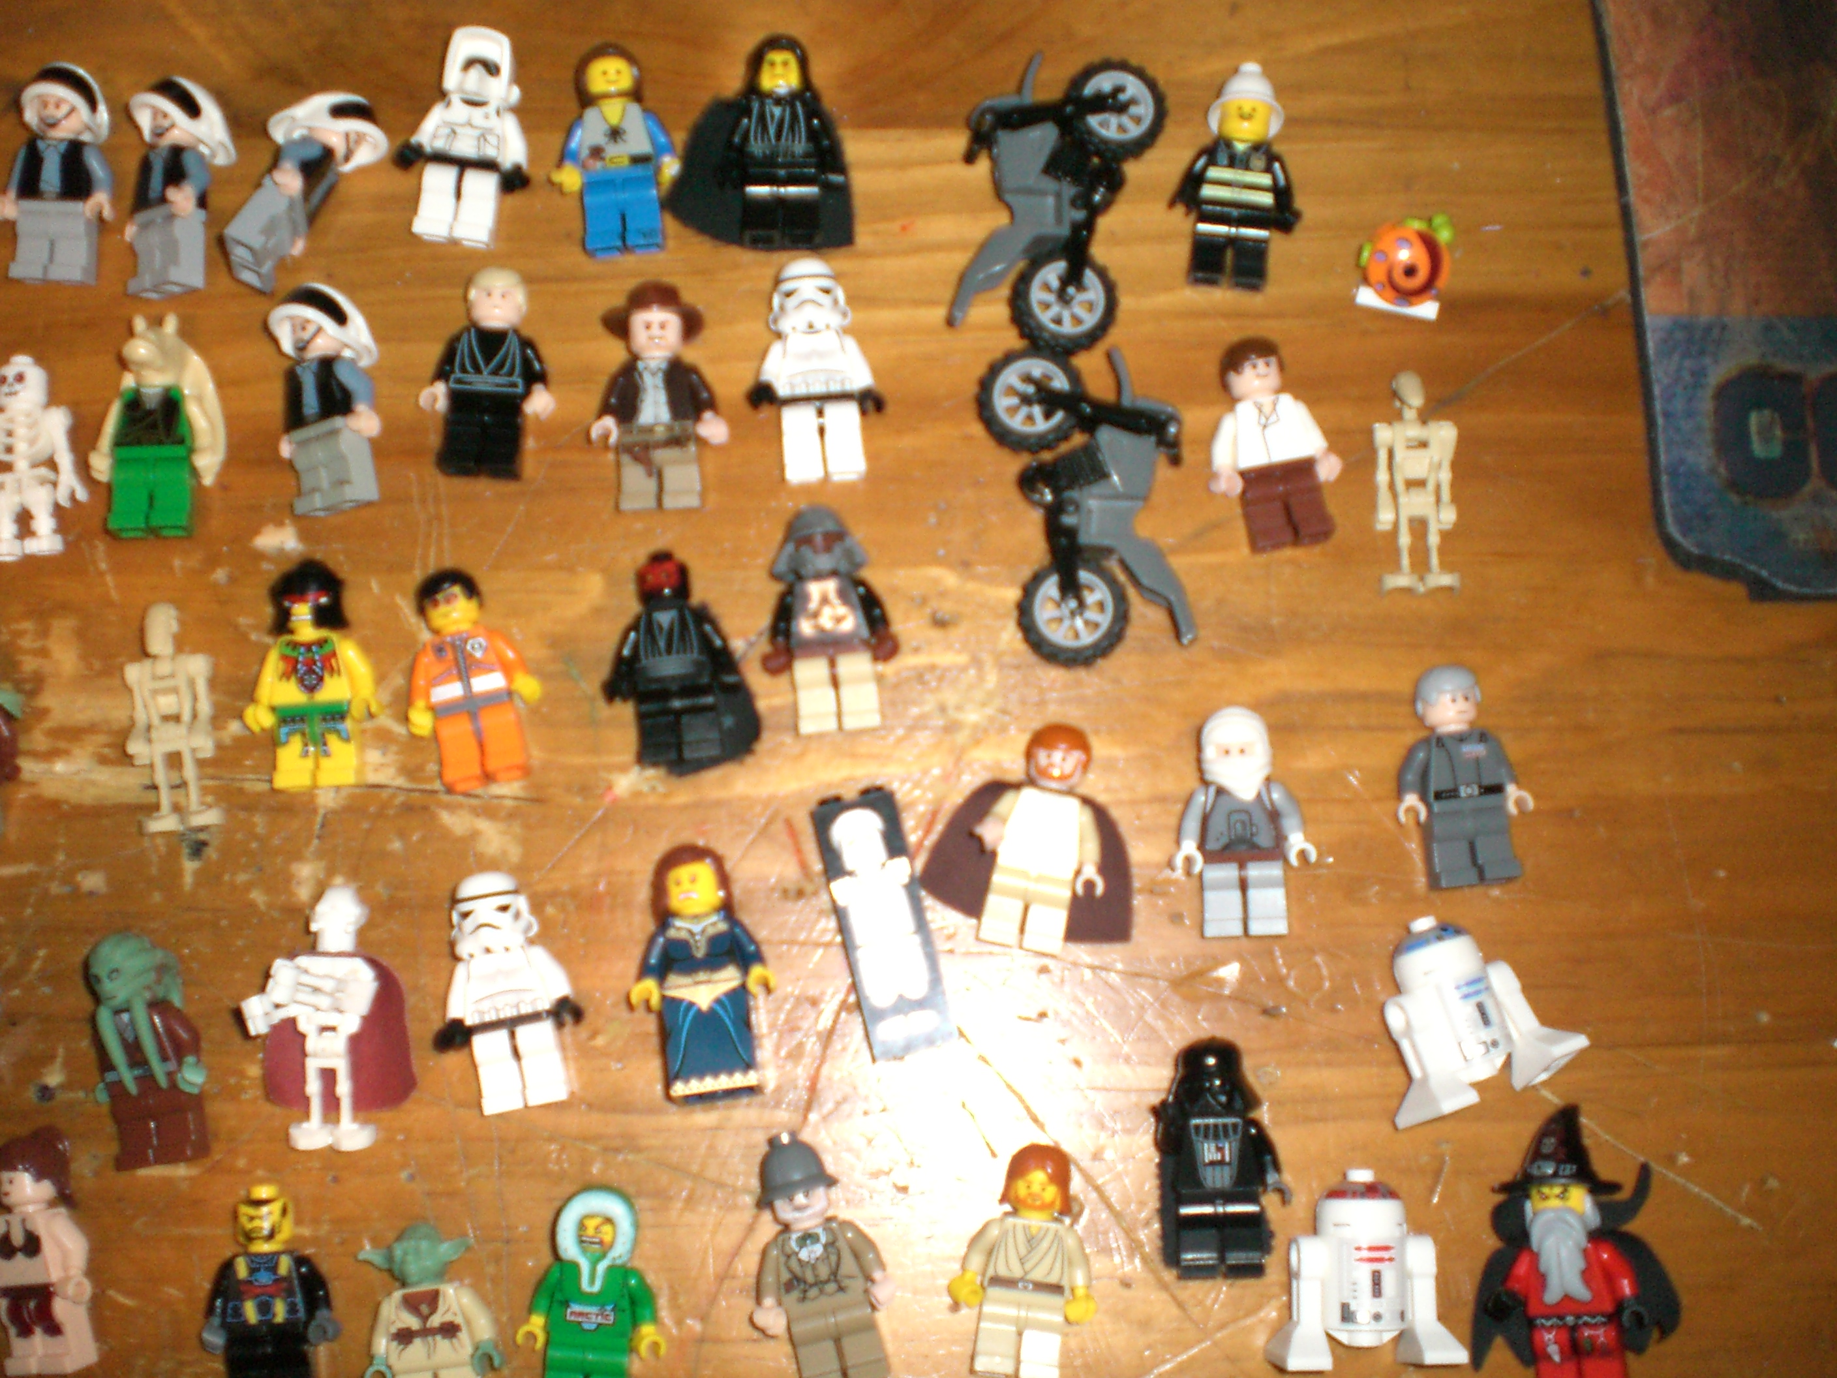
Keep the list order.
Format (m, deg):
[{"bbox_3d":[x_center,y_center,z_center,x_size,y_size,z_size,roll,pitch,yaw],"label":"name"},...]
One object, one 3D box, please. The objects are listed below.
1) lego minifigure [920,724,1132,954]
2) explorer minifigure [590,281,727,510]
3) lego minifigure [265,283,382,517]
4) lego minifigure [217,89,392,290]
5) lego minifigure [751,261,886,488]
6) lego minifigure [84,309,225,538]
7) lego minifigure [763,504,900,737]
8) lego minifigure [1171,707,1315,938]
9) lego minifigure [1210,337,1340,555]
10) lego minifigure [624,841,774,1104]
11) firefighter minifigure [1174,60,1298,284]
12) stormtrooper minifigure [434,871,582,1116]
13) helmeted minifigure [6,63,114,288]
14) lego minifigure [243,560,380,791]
[{"bbox_3d":[0.023,0.028,0.382,0.041,0.016,0.043,12,84,3],"label":"lego minifigure"},{"bbox_3d":[-0.051,-0.058,0.396,0.027,0.018,0.046,-4,88,-2],"label":"explorer minifigure"},{"bbox_3d":[-0.116,-0.057,0.398,0.023,0.016,0.046,-12,85,32],"label":"lego minifigure"},{"bbox_3d":[-0.121,-0.098,0.394,0.020,0.022,0.040,37,75,2],"label":"lego minifigure"},{"bbox_3d":[-0.020,-0.061,0.390,0.026,0.015,0.043,-5,86,-1],"label":"lego minifigure"},{"bbox_3d":[-0.151,-0.052,0.398,0.028,0.015,0.045,-2,84,-7],"label":"lego minifigure"},{"bbox_3d":[-0.017,-0.013,0.377,0.025,0.014,0.043,-5,85,-1],"label":"lego minifigure"},{"bbox_3d":[0.060,0.025,0.374,0.027,0.013,0.043,-1,86,0],"label":"lego minifigure"},{"bbox_3d":[0.069,-0.048,0.395,0.026,0.013,0.043,-8,84,-2],"label":"lego minifigure"},{"bbox_3d":[-0.040,0.051,0.366,0.027,0.016,0.045,-8,85,-1],"label":"lego minifigure"},{"bbox_3d":[0.062,-0.099,0.390,0.025,0.015,0.045,8,85,1],"label":"firefighter minifigure"},{"bbox_3d":[-0.075,0.055,0.368,0.026,0.015,0.043,-12,86,-2],"label":"stormtrooper minifigure"},{"bbox_3d":[-0.169,-0.100,0.396,0.022,0.018,0.042,-2,90,3],"label":"helmeted minifigure"},{"bbox_3d":[-0.113,-0.003,0.376,0.026,0.013,0.043,-5,85,-1],"label":"lego minifigure"}]

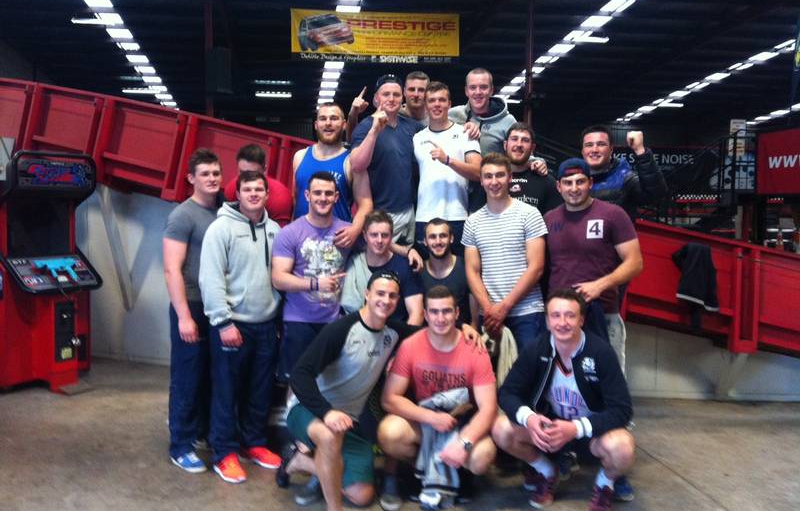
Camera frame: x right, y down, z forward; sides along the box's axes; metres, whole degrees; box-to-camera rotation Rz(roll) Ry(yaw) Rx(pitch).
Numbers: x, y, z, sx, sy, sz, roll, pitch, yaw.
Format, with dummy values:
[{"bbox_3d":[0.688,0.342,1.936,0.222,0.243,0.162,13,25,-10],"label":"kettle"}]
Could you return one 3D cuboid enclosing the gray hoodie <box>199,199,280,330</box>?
[{"bbox_3d":[-0.934,0.054,4.820,0.520,0.740,0.330,-1,3,-21],"label":"gray hoodie"}]

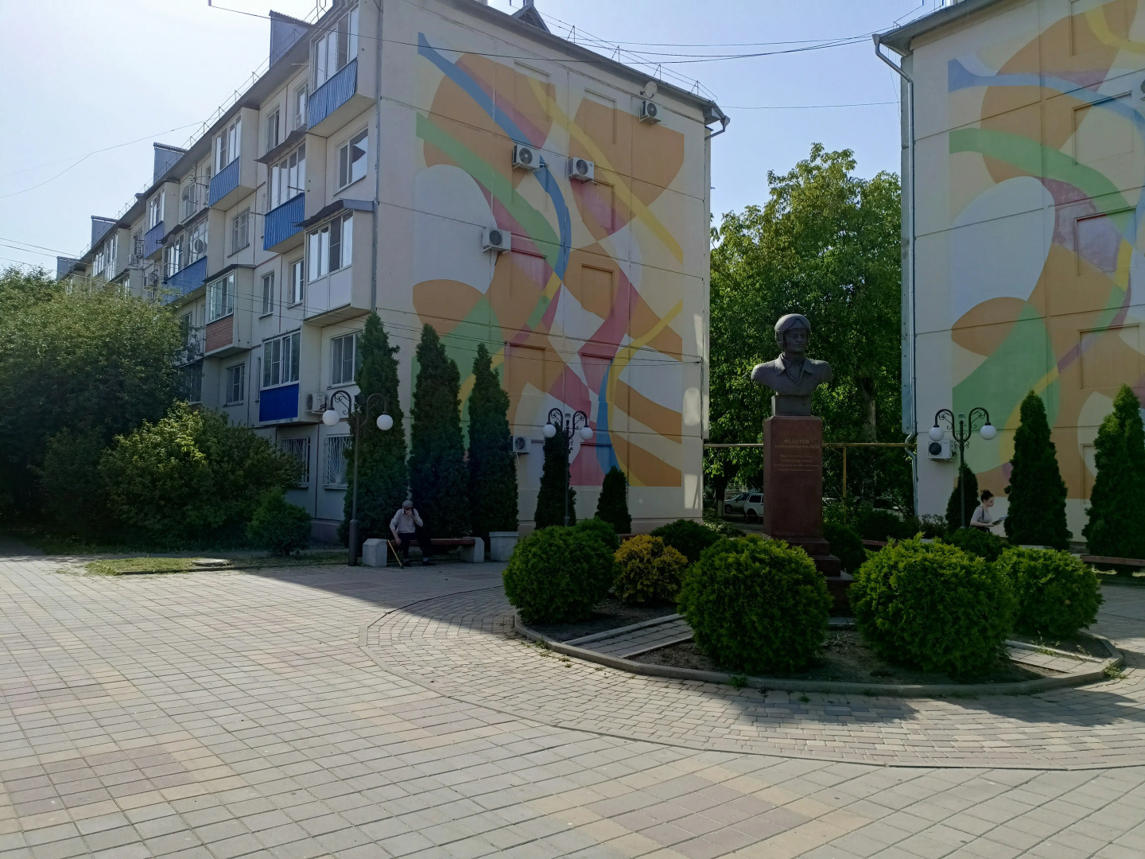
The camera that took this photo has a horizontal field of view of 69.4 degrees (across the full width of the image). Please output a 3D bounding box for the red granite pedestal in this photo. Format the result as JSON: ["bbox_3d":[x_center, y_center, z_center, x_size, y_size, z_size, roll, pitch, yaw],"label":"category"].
[{"bbox_3d":[2.503,0.978,9.400,1.120,2.170,1.120,1,-3,5],"label":"red granite pedestal"}]

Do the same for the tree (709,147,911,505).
[{"bbox_3d":[9.765,-3.209,34.000,9.500,15.600,9.500,0,-3,16],"label":"tree"}]

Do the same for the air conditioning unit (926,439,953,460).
[{"bbox_3d":[9.840,0.533,22.132,0.280,0.550,0.740,5,-5,-41],"label":"air conditioning unit"}]

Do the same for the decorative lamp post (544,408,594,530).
[{"bbox_3d":[-0.104,1.162,18.100,1.330,3.220,0.300,3,-4,-40],"label":"decorative lamp post"}]

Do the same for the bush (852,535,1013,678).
[{"bbox_3d":[3.079,1.492,7.084,1.300,1.130,1.300,1,-3,0],"label":"bush"}]

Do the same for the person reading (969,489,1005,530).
[{"bbox_3d":[6.904,1.808,13.800,0.600,1.590,0.470,-1,-3,26],"label":"person reading"}]

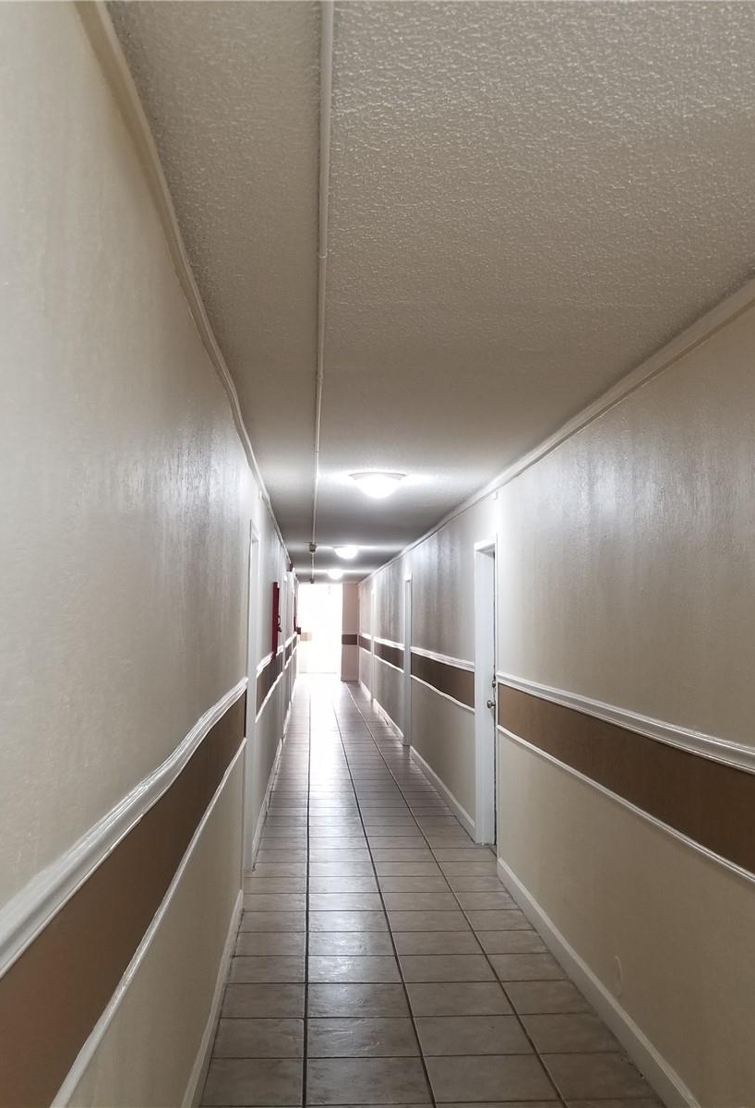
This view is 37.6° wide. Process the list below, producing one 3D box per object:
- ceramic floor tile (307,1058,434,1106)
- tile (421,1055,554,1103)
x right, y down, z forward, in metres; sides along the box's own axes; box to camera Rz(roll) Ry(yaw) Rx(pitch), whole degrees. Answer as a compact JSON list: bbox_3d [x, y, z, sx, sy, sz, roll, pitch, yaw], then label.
[{"bbox_3d":[-0.033,1.780,3.741,0.407,0.010,0.394,1,-3,-3],"label":"ceramic floor tile"},{"bbox_3d":[0.379,1.785,3.765,0.407,0.010,0.394,1,-3,-3],"label":"tile"}]

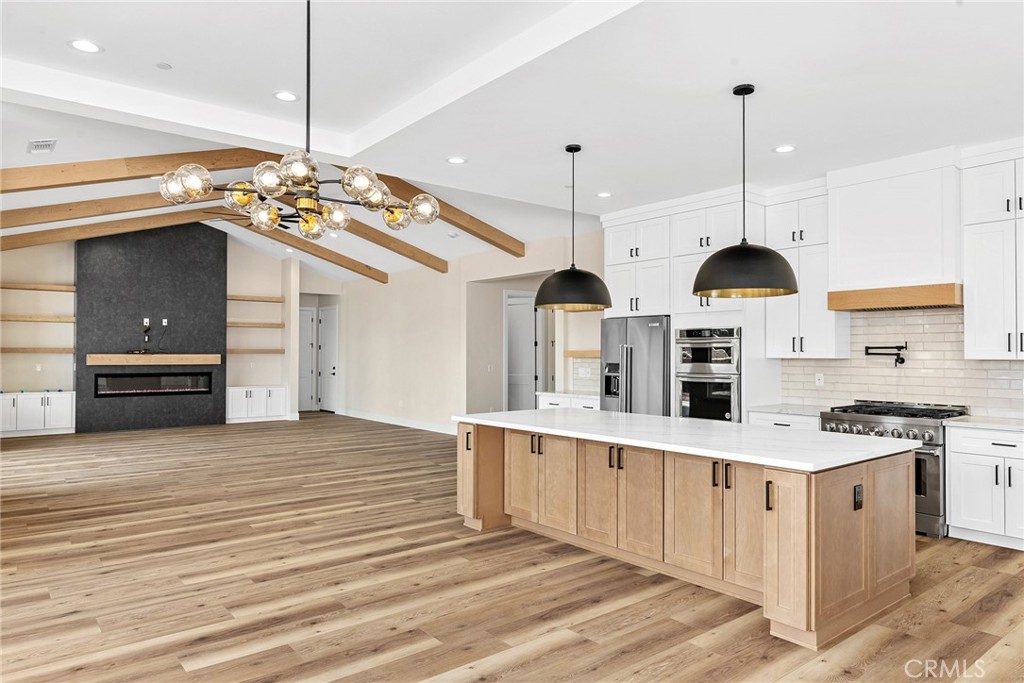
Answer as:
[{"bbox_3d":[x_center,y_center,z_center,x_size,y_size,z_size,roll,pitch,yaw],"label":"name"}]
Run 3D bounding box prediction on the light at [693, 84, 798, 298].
[{"bbox_3d":[1.432,-0.931,4.024,0.610,1.270,0.610,1,-1,-39],"label":"light"}]

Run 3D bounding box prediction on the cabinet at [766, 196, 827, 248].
[{"bbox_3d":[2.863,-1.127,6.392,0.330,0.460,0.680,1,-1,-39],"label":"cabinet"}]

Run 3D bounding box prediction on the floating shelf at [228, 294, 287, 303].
[{"bbox_3d":[-5.521,-0.892,13.968,1.295,0.100,0.260,1,-1,-39],"label":"floating shelf"}]

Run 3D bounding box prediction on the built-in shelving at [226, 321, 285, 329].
[{"bbox_3d":[-5.520,-0.333,13.958,1.295,0.100,0.260,1,-1,-39],"label":"built-in shelving"}]

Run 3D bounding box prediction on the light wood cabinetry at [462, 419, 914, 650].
[{"bbox_3d":[0.971,1.055,4.635,1.300,0.902,3.020,1,-1,-39],"label":"light wood cabinetry"}]

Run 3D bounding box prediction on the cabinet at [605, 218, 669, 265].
[{"bbox_3d":[1.639,-1.117,7.575,0.624,0.453,0.927,1,-1,-39],"label":"cabinet"}]

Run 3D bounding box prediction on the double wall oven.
[{"bbox_3d":[2.187,0.420,6.784,0.619,1.090,0.772,1,-1,-39],"label":"double wall oven"}]

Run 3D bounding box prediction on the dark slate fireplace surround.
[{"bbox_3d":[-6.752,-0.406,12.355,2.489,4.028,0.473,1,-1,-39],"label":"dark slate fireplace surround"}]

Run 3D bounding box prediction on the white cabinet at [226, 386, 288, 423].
[{"bbox_3d":[-5.422,1.307,13.811,1.295,0.755,0.560,1,-1,-39],"label":"white cabinet"}]

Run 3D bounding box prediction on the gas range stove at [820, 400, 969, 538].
[{"bbox_3d":[3.221,1.027,5.503,0.751,0.984,0.921,1,-1,-39],"label":"gas range stove"}]

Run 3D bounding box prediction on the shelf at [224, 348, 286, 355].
[{"bbox_3d":[-5.519,0.222,13.948,1.295,0.100,0.260,1,-1,-39],"label":"shelf"}]

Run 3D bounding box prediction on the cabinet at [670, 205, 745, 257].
[{"bbox_3d":[2.245,-1.137,6.906,0.650,0.450,0.885,1,-1,-39],"label":"cabinet"}]

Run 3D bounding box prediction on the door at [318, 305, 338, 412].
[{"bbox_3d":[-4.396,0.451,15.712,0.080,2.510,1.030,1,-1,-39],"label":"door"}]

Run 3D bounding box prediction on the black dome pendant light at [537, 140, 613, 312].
[{"bbox_3d":[0.491,-0.908,5.194,0.610,1.270,0.610,0,-1,0],"label":"black dome pendant light"}]

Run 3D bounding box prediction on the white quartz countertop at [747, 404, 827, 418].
[{"bbox_3d":[2.751,0.652,6.203,0.635,0.038,0.744,1,-1,-39],"label":"white quartz countertop"}]

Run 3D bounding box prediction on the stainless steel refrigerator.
[{"bbox_3d":[1.569,0.648,7.478,0.765,1.802,0.911,1,-1,-39],"label":"stainless steel refrigerator"}]

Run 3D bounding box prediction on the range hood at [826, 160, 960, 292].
[{"bbox_3d":[3.340,-0.907,5.647,0.459,0.931,1.007,1,-1,-39],"label":"range hood"}]

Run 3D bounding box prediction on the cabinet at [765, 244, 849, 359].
[{"bbox_3d":[2.869,-0.374,6.355,0.310,1.068,0.679,1,-1,-39],"label":"cabinet"}]

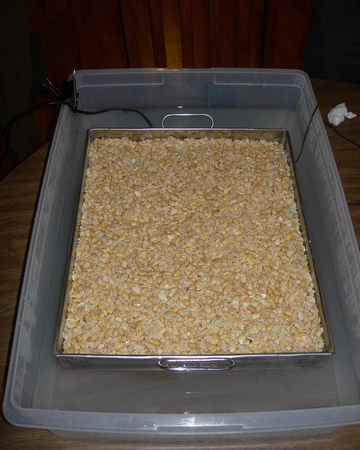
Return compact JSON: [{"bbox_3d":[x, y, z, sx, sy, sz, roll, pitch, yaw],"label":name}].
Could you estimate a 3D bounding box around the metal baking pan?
[{"bbox_3d":[0.017,0.017,0.836,0.360,0.060,0.429,0,52,-1],"label":"metal baking pan"}]

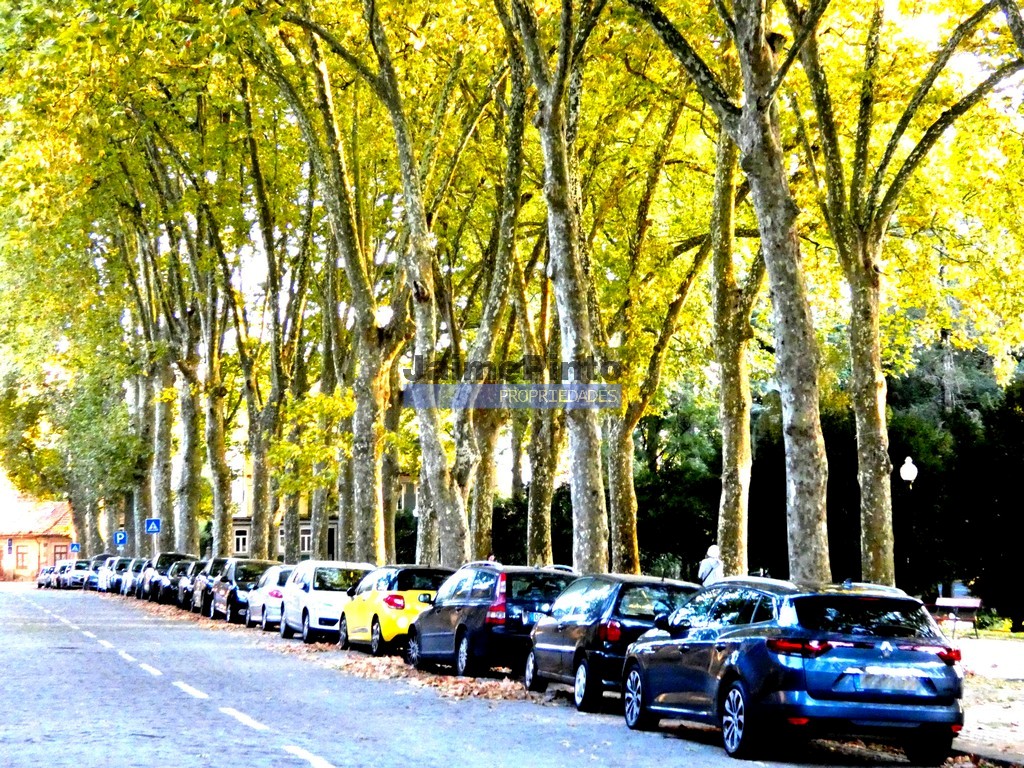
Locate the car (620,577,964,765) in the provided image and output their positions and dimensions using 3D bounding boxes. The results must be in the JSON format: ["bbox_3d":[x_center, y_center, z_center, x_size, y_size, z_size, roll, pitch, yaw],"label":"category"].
[{"bbox_3d":[2.398,2.530,18.852,1.840,1.460,4.630,3,-5,-15],"label":"car"}]

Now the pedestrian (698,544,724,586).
[{"bbox_3d":[3.453,3.646,35.931,0.520,1.700,0.350,2,-5,-14],"label":"pedestrian"}]

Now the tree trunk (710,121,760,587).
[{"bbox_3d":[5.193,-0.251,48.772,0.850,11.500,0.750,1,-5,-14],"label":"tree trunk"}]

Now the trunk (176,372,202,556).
[{"bbox_3d":[-11.978,3.623,76.669,0.900,8.129,0.850,2,-5,-15],"label":"trunk"}]

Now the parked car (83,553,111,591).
[{"bbox_3d":[-18.154,8.357,91.800,1.780,1.580,4.300,1,-5,-17],"label":"parked car"}]

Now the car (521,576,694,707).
[{"bbox_3d":[1.289,2.928,23.738,1.700,1.440,4.000,2,-5,-11],"label":"car"}]

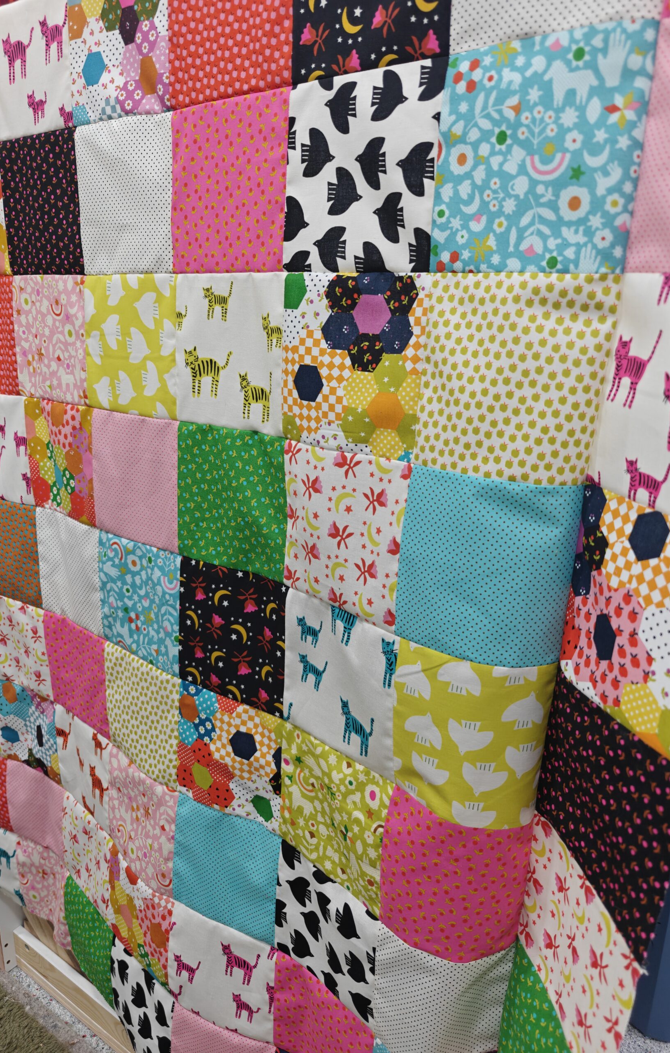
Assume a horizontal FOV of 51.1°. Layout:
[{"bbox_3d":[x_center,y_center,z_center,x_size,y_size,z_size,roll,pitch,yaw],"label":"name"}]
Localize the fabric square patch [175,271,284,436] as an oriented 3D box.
[{"bbox_3d":[-0.082,-0.131,0.531,0.114,0.116,0.010,12,18,35],"label":"fabric square patch"}]

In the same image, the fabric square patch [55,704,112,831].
[{"bbox_3d":[-0.277,0.266,0.770,0.113,0.116,0.014,14,18,40],"label":"fabric square patch"}]

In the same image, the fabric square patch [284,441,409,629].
[{"bbox_3d":[0.004,0.005,0.512,0.114,0.120,0.010,14,19,38],"label":"fabric square patch"}]

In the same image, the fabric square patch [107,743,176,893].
[{"bbox_3d":[-0.199,0.304,0.724,0.116,0.120,0.010,13,14,39],"label":"fabric square patch"}]

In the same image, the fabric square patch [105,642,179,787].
[{"bbox_3d":[-0.187,0.181,0.676,0.114,0.116,0.016,13,17,37],"label":"fabric square patch"}]

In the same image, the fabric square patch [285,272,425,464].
[{"bbox_3d":[0.009,-0.108,0.467,0.114,0.117,0.010,12,16,36],"label":"fabric square patch"}]

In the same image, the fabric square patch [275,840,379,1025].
[{"bbox_3d":[-0.009,0.347,0.602,0.114,0.116,0.010,14,18,37],"label":"fabric square patch"}]

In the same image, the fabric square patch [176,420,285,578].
[{"bbox_3d":[-0.084,-0.019,0.556,0.115,0.117,0.010,11,18,33],"label":"fabric square patch"}]

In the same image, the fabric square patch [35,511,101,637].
[{"bbox_3d":[-0.270,0.047,0.711,0.114,0.117,0.010,13,18,36],"label":"fabric square patch"}]

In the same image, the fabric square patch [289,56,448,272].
[{"bbox_3d":[0.015,-0.225,0.449,0.116,0.117,0.010,14,18,34],"label":"fabric square patch"}]

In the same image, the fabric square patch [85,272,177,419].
[{"bbox_3d":[-0.172,-0.152,0.589,0.113,0.117,0.010,12,18,34],"label":"fabric square patch"}]

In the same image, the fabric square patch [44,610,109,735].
[{"bbox_3d":[-0.275,0.158,0.746,0.115,0.115,0.014,14,20,38],"label":"fabric square patch"}]

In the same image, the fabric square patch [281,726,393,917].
[{"bbox_3d":[-0.004,0.234,0.572,0.115,0.117,0.010,15,19,38],"label":"fabric square patch"}]

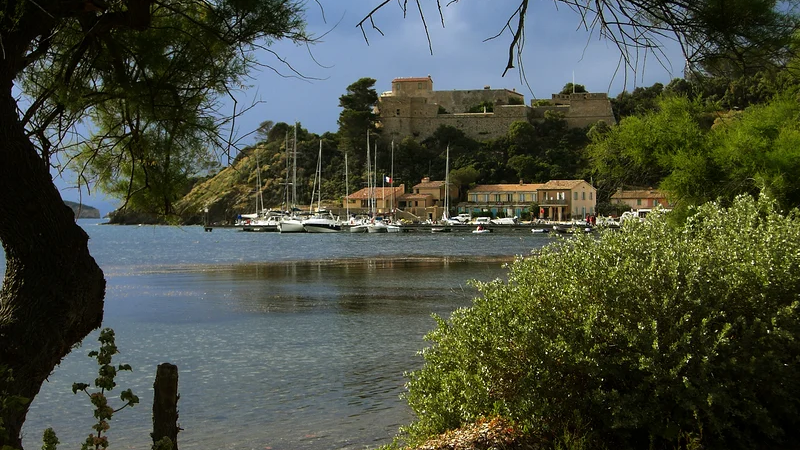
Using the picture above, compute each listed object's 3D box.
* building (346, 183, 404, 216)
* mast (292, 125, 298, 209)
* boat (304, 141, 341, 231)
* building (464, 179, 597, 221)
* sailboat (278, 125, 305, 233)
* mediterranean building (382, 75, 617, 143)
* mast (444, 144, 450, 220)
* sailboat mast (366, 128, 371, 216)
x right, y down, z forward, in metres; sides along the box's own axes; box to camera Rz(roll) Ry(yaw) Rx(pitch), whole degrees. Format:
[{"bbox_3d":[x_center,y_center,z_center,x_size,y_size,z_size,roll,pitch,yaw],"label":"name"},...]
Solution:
[{"bbox_3d":[-4.930,-5.350,320.000,10.000,6.400,8.000,0,0,35],"label":"building"},{"bbox_3d":[-19.830,-10.647,290.000,0.280,17.200,0.280,0,0,0],"label":"mast"},{"bbox_3d":[-14.589,-7.105,289.000,3.400,17.200,9.500,0,0,42],"label":"boat"},{"bbox_3d":[27.145,-4.983,318.000,25.000,8.700,10.000,0,0,30],"label":"building"},{"bbox_3d":[-19.488,-8.746,290.000,4.000,20.300,12.000,0,0,35],"label":"sailboat"},{"bbox_3d":[23.779,-29.532,390.000,58.500,16.200,34.000,0,0,0],"label":"mediterranean building"},{"bbox_3d":[9.401,-8.556,300.000,0.270,15.000,0.270,0,0,0],"label":"mast"},{"bbox_3d":[-5.952,-9.825,291.000,0.250,16.800,0.250,0,0,0],"label":"sailboat mast"}]

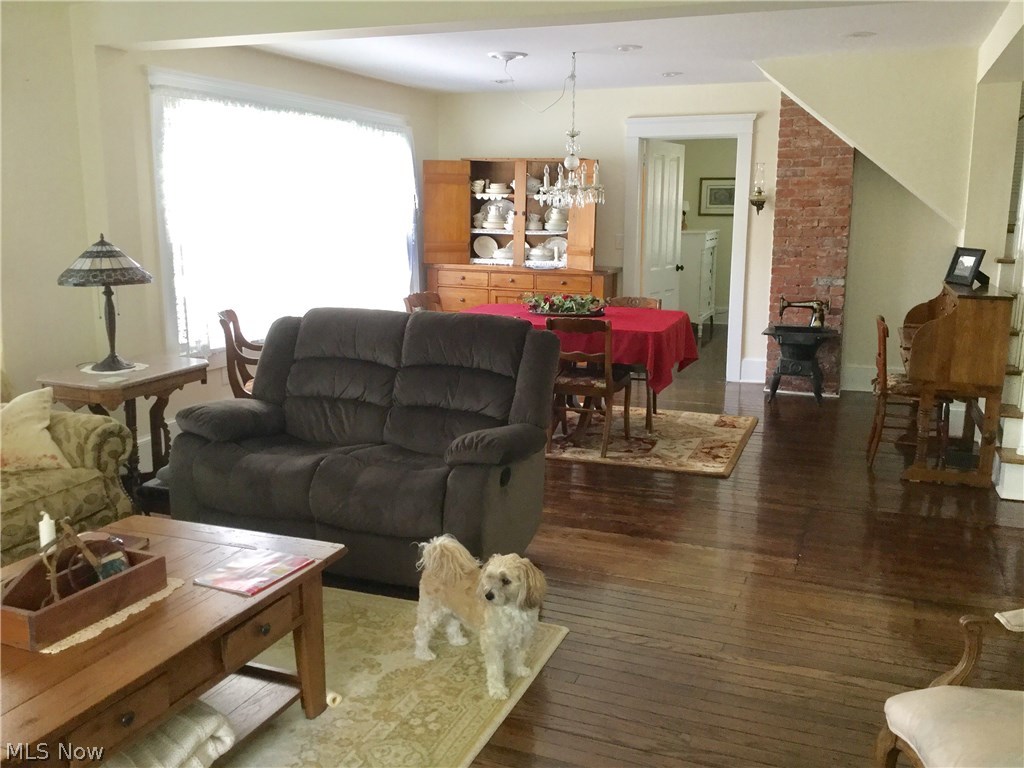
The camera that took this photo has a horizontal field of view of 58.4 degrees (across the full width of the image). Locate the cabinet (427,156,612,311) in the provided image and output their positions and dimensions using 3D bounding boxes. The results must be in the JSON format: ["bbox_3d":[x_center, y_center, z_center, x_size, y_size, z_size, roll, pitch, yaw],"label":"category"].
[{"bbox_3d":[0.086,-1.004,7.956,1.650,1.843,0.555,5,12,21],"label":"cabinet"}]

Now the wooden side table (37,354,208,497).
[{"bbox_3d":[-1.772,0.289,4.323,0.472,0.720,0.765,4,12,18],"label":"wooden side table"}]

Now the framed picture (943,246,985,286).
[{"bbox_3d":[2.750,-0.708,5.575,0.040,0.227,0.247,16,7,-15],"label":"framed picture"}]

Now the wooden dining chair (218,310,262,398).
[{"bbox_3d":[-1.371,0.016,5.349,0.570,0.855,0.555,-2,12,-10],"label":"wooden dining chair"}]

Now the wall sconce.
[{"bbox_3d":[1.971,-1.556,7.330,0.124,0.405,0.150,5,12,21],"label":"wall sconce"}]

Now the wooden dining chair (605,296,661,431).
[{"bbox_3d":[0.775,-0.172,6.367,0.480,0.825,0.540,5,12,21],"label":"wooden dining chair"}]

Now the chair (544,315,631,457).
[{"bbox_3d":[0.467,-0.026,5.738,0.463,0.836,0.574,4,11,17],"label":"chair"}]

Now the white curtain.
[{"bbox_3d":[-1.470,-1.269,6.912,0.101,1.712,3.242,5,12,22],"label":"white curtain"}]

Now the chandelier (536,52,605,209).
[{"bbox_3d":[0.398,-1.706,6.187,0.443,1.009,0.443,0,11,0],"label":"chandelier"}]

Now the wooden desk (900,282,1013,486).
[{"bbox_3d":[2.546,-0.040,5.359,0.503,1.027,0.957,5,12,22],"label":"wooden desk"}]

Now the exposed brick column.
[{"bbox_3d":[2.426,-1.123,7.424,0.594,2.386,0.292,5,12,22],"label":"exposed brick column"}]

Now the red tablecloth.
[{"bbox_3d":[0.338,-0.280,6.303,1.772,0.403,1.259,5,12,22],"label":"red tablecloth"}]

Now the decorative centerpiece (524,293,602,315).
[{"bbox_3d":[0.354,-0.544,6.207,0.593,0.132,0.315,5,12,21],"label":"decorative centerpiece"}]

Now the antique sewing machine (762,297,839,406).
[{"bbox_3d":[2.197,-0.274,7.026,0.555,0.795,0.420,5,12,21],"label":"antique sewing machine"}]

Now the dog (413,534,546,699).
[{"bbox_3d":[-0.108,0.727,2.956,0.450,0.398,0.203,11,15,42],"label":"dog"}]

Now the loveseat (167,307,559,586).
[{"bbox_3d":[-0.646,0.220,3.995,1.496,0.995,0.922,5,12,22],"label":"loveseat"}]

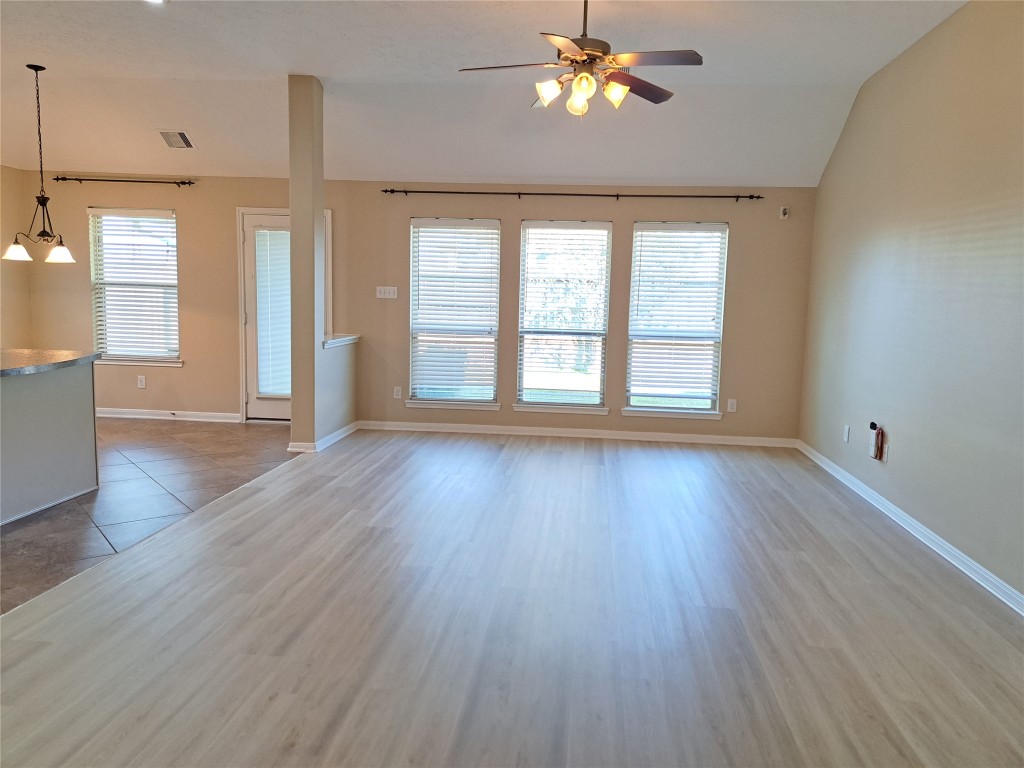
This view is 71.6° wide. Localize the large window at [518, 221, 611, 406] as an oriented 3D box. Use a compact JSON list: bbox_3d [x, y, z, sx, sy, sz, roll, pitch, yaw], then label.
[{"bbox_3d":[0.495,-0.665,6.809,0.853,1.755,0.060,2,7,6],"label":"large window"}]

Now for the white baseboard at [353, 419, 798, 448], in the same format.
[{"bbox_3d":[0.585,0.483,6.907,4.260,0.080,0.020,2,7,6],"label":"white baseboard"}]

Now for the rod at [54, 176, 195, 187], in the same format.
[{"bbox_3d":[-3.844,-2.002,7.028,1.501,0.066,0.100,2,7,6],"label":"rod"}]

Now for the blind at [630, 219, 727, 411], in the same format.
[{"bbox_3d":[1.552,-0.617,6.697,0.867,1.764,0.100,2,7,6],"label":"blind"}]

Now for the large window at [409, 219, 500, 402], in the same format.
[{"bbox_3d":[-0.561,-0.696,6.923,0.868,1.792,0.100,2,7,6],"label":"large window"}]

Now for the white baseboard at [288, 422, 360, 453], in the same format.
[{"bbox_3d":[-1.705,0.464,6.587,0.270,0.080,1.150,2,7,6],"label":"white baseboard"}]

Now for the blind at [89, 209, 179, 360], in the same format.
[{"bbox_3d":[-3.845,-1.009,7.237,0.925,1.527,0.100,2,7,6],"label":"blind"}]

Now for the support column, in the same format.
[{"bbox_3d":[-1.707,-0.947,5.935,0.205,3.040,0.215,2,7,6],"label":"support column"}]

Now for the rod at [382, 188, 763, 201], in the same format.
[{"bbox_3d":[0.515,-1.754,6.573,3.518,0.070,0.100,2,7,6],"label":"rod"}]

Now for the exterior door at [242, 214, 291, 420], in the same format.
[{"bbox_3d":[-2.272,-0.632,7.122,0.835,2.060,0.060,2,7,6],"label":"exterior door"}]

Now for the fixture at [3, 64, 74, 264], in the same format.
[{"bbox_3d":[-3.807,-1.742,5.680,0.510,1.520,0.540,-3,9,-33],"label":"fixture"}]

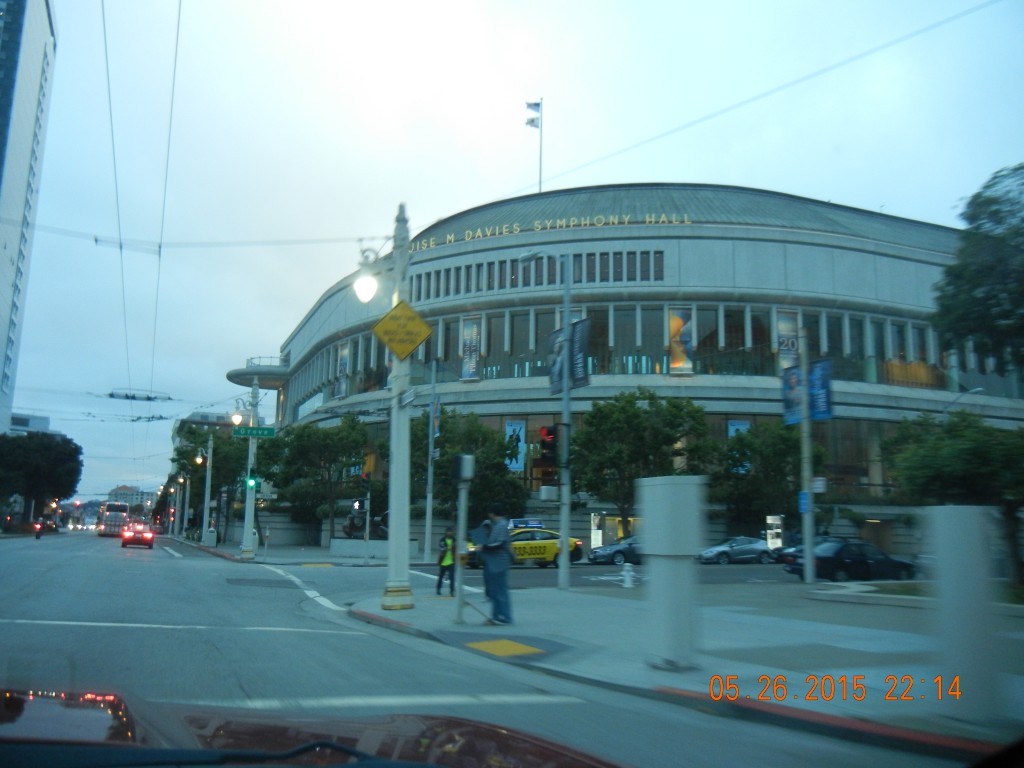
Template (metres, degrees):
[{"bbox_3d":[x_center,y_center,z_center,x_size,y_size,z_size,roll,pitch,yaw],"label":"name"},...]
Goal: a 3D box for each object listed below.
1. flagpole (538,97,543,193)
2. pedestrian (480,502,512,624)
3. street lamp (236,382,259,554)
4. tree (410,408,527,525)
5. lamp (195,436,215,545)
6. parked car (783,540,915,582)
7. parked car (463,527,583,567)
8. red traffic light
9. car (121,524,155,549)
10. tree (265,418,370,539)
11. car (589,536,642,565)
[{"bbox_3d":[2.848,-23.207,86.941,0.200,10.374,0.200,6,-10,-26],"label":"flagpole"},{"bbox_3d":[-0.220,2.723,13.479,0.480,1.760,0.520,2,-9,-5],"label":"pedestrian"},{"bbox_3d":[-11.090,3.412,37.042,1.200,7.520,0.580,5,-10,-22],"label":"street lamp"},{"bbox_3d":[-2.186,5.179,47.279,6.200,7.819,6.200,1,-9,0],"label":"tree"},{"bbox_3d":[-20.892,7.214,60.652,1.200,7.520,0.580,5,-10,-22],"label":"lamp"},{"bbox_3d":[12.137,6.379,31.984,4.650,1.430,1.800,6,-10,-27],"label":"parked car"},{"bbox_3d":[0.431,6.950,37.278,4.750,1.500,1.830,5,-10,-22],"label":"parked car"},{"bbox_3d":[0.915,1.530,22.260,0.460,1.030,0.380,6,-11,-28],"label":"red traffic light"},{"bbox_3d":[-21.756,8.777,51.679,1.820,1.530,4.500,5,-10,-22],"label":"car"},{"bbox_3d":[-11.243,5.653,51.727,6.300,7.813,6.300,6,-10,-26],"label":"tree"},{"bbox_3d":[5.721,7.985,42.945,4.500,1.450,1.800,5,-10,-22],"label":"car"}]

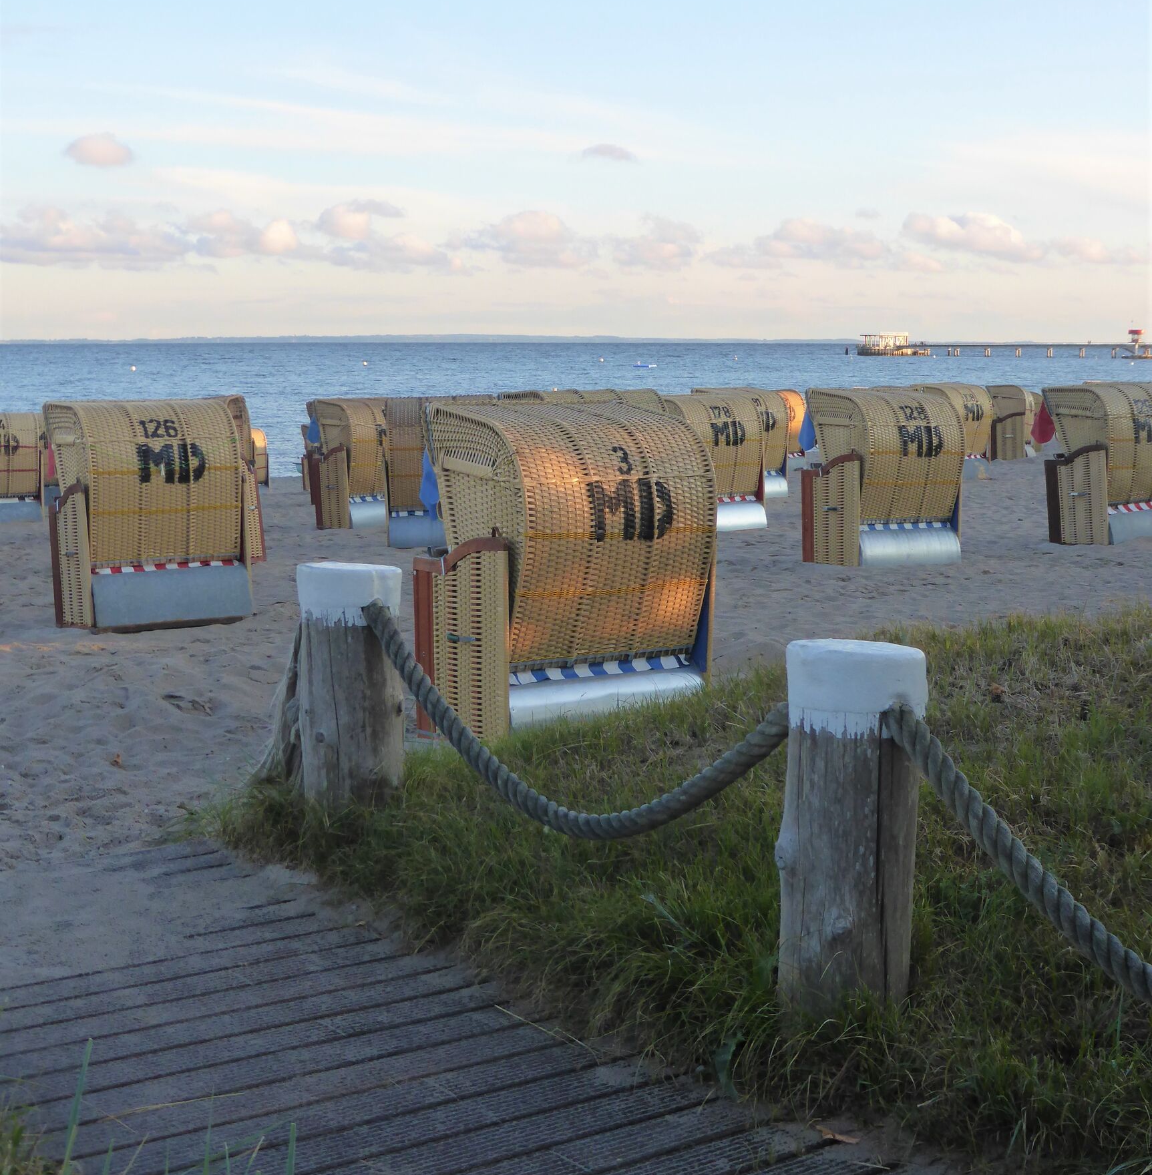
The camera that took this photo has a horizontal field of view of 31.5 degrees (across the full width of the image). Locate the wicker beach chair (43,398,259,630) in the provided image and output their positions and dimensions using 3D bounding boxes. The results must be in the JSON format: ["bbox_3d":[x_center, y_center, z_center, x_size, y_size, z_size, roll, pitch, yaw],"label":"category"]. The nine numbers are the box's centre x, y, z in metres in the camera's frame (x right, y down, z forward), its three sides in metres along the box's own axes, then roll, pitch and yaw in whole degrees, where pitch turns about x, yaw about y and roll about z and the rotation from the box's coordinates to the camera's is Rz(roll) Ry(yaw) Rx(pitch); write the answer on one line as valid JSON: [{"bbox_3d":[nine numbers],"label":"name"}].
[{"bbox_3d":[-3.058,-0.560,14.610,1.190,1.610,0.870,-5,3,-32],"label":"wicker beach chair"}]

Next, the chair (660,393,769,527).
[{"bbox_3d":[1.485,-1.453,23.550,1.220,1.580,0.880,-5,9,-37],"label":"chair"}]

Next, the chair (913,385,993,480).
[{"bbox_3d":[6.317,-2.609,34.313,1.190,1.610,0.870,-6,9,-37],"label":"chair"}]

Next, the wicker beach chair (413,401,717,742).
[{"bbox_3d":[-0.030,-0.068,9.743,1.190,1.610,0.870,-4,8,-35],"label":"wicker beach chair"}]

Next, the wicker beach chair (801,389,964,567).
[{"bbox_3d":[2.770,-0.986,18.332,1.190,1.610,0.870,-3,6,-33],"label":"wicker beach chair"}]

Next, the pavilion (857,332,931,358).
[{"bbox_3d":[81.221,-62.065,521.319,13.500,6.500,13.000,-5,8,-35],"label":"pavilion"}]

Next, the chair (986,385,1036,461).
[{"bbox_3d":[9.619,-3.633,44.906,0.870,1.610,1.190,1,5,22],"label":"chair"}]

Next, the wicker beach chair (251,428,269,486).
[{"bbox_3d":[-7.559,-2.720,45.554,1.190,1.610,0.870,-5,8,-33],"label":"wicker beach chair"}]

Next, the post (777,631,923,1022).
[{"bbox_3d":[0.635,0.545,4.759,0.325,0.820,0.325,0,7,0],"label":"post"}]

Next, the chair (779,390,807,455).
[{"bbox_3d":[3.677,-2.937,38.839,1.190,1.610,0.870,-5,8,-33],"label":"chair"}]

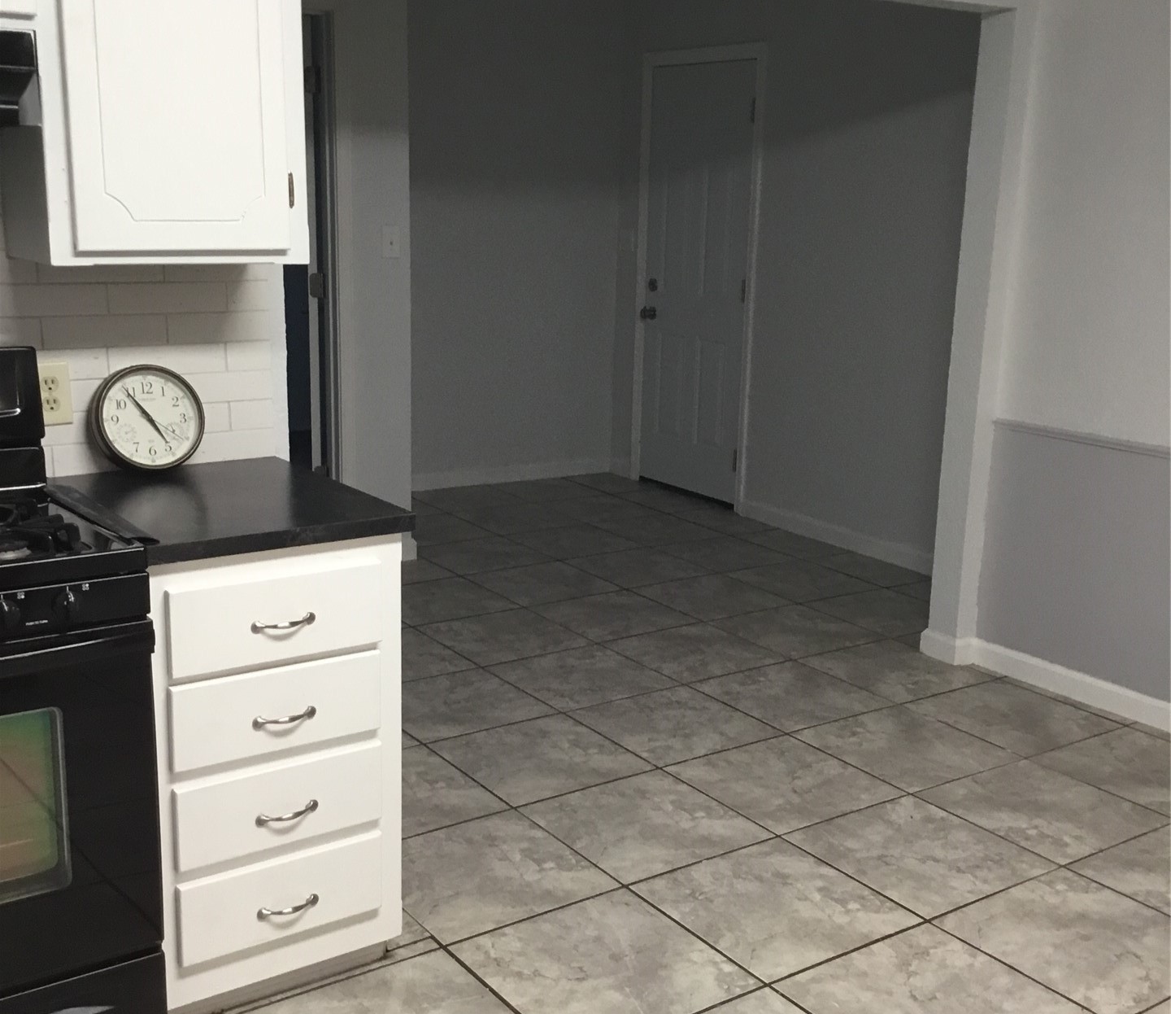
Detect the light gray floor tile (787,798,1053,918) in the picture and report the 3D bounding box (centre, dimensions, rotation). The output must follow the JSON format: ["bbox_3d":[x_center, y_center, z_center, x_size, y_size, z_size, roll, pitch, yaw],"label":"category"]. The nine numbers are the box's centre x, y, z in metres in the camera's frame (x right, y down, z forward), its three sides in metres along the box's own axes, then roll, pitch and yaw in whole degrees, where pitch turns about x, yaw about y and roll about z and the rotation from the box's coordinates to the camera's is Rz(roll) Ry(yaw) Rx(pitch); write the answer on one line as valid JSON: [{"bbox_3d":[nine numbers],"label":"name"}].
[{"bbox_3d":[0.780,0.809,3.265,0.452,0.012,0.452,-7,16,-35],"label":"light gray floor tile"}]

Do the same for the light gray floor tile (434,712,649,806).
[{"bbox_3d":[-0.118,0.672,3.740,0.450,0.010,0.450,-7,16,-35],"label":"light gray floor tile"}]

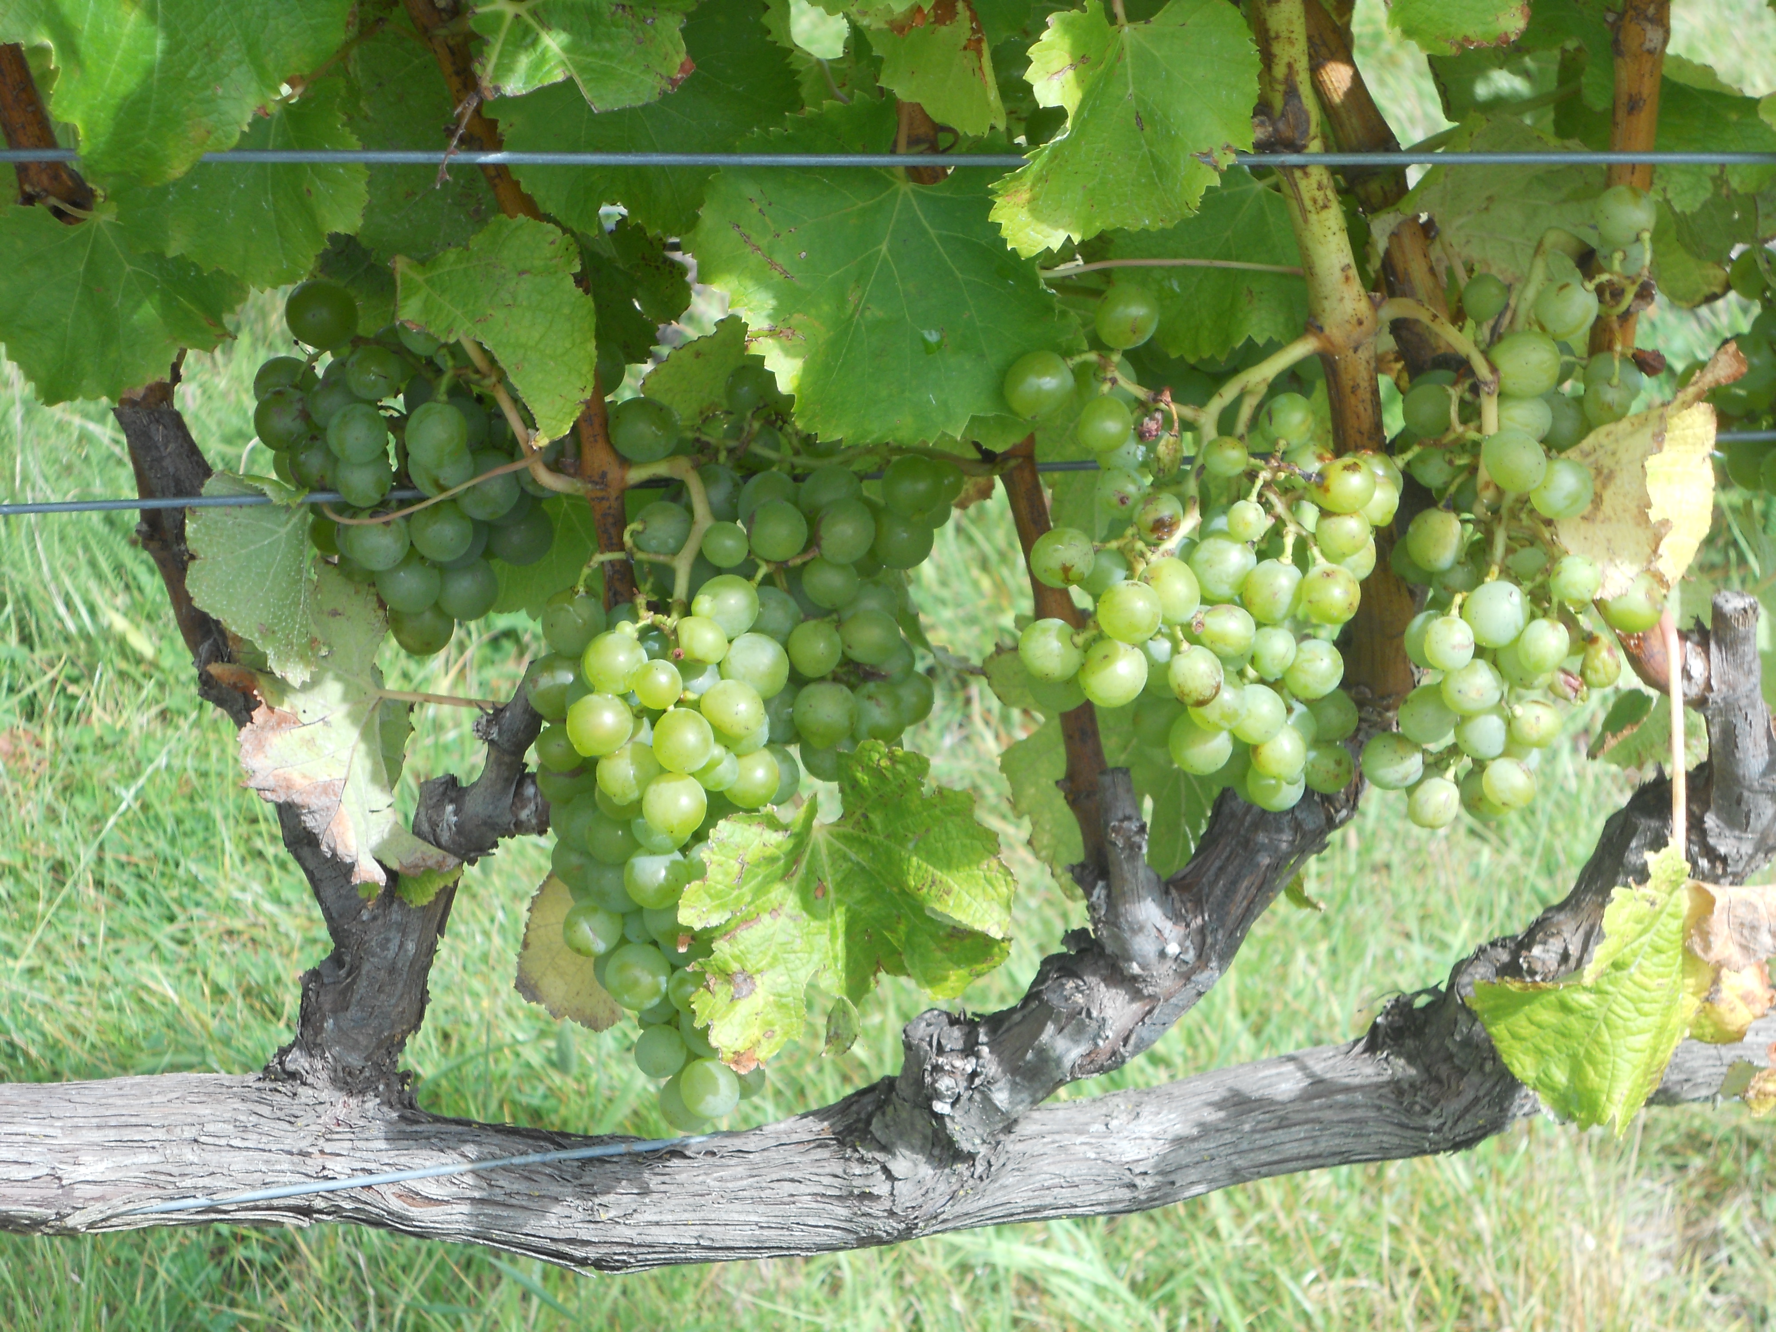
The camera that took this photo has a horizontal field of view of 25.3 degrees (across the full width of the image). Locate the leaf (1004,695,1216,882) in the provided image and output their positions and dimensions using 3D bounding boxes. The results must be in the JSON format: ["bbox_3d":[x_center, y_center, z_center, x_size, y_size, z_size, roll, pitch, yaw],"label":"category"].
[{"bbox_3d":[0.058,0.028,1.040,0.059,0.059,0.026,0,-6,0],"label":"leaf"}]

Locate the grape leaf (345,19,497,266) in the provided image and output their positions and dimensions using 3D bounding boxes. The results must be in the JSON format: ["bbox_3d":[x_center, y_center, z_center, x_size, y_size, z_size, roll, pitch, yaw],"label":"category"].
[{"bbox_3d":[-0.121,-0.134,1.005,0.047,0.065,0.024,0,-6,0],"label":"grape leaf"}]

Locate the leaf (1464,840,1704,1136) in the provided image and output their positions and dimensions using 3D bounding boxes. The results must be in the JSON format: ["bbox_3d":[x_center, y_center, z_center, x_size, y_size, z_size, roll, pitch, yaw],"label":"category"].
[{"bbox_3d":[0.176,0.081,0.990,0.061,0.073,0.035,17,-10,15],"label":"leaf"}]

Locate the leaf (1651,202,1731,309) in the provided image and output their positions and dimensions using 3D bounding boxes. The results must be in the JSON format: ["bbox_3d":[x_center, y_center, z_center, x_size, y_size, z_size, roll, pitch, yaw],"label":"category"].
[{"bbox_3d":[0.207,-0.112,1.040,0.030,0.035,0.022,0,-6,0],"label":"leaf"}]

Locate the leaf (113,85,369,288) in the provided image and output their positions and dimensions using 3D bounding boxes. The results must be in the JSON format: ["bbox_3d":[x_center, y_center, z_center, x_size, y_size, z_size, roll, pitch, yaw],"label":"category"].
[{"bbox_3d":[-0.161,-0.121,0.985,0.064,0.053,0.024,0,-9,0],"label":"leaf"}]

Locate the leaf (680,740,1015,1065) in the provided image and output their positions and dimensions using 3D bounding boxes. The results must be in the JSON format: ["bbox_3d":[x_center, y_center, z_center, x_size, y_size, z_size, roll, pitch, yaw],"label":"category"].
[{"bbox_3d":[-0.010,0.059,0.985,0.083,0.081,0.035,0,-11,-3],"label":"leaf"}]

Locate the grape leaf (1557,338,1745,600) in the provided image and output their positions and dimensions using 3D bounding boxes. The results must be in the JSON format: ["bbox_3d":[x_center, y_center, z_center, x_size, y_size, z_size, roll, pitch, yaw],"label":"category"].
[{"bbox_3d":[0.188,-0.048,0.985,0.049,0.065,0.032,14,1,25],"label":"grape leaf"}]

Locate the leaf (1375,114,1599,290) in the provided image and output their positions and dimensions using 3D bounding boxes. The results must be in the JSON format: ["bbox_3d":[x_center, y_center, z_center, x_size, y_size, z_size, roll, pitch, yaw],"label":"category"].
[{"bbox_3d":[0.156,-0.119,1.015,0.062,0.047,0.028,0,14,6],"label":"leaf"}]

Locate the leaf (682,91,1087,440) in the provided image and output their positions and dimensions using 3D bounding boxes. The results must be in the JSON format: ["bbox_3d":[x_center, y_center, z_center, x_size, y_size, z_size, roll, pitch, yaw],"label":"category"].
[{"bbox_3d":[-0.001,-0.099,0.990,0.098,0.088,0.028,0,-6,0],"label":"leaf"}]

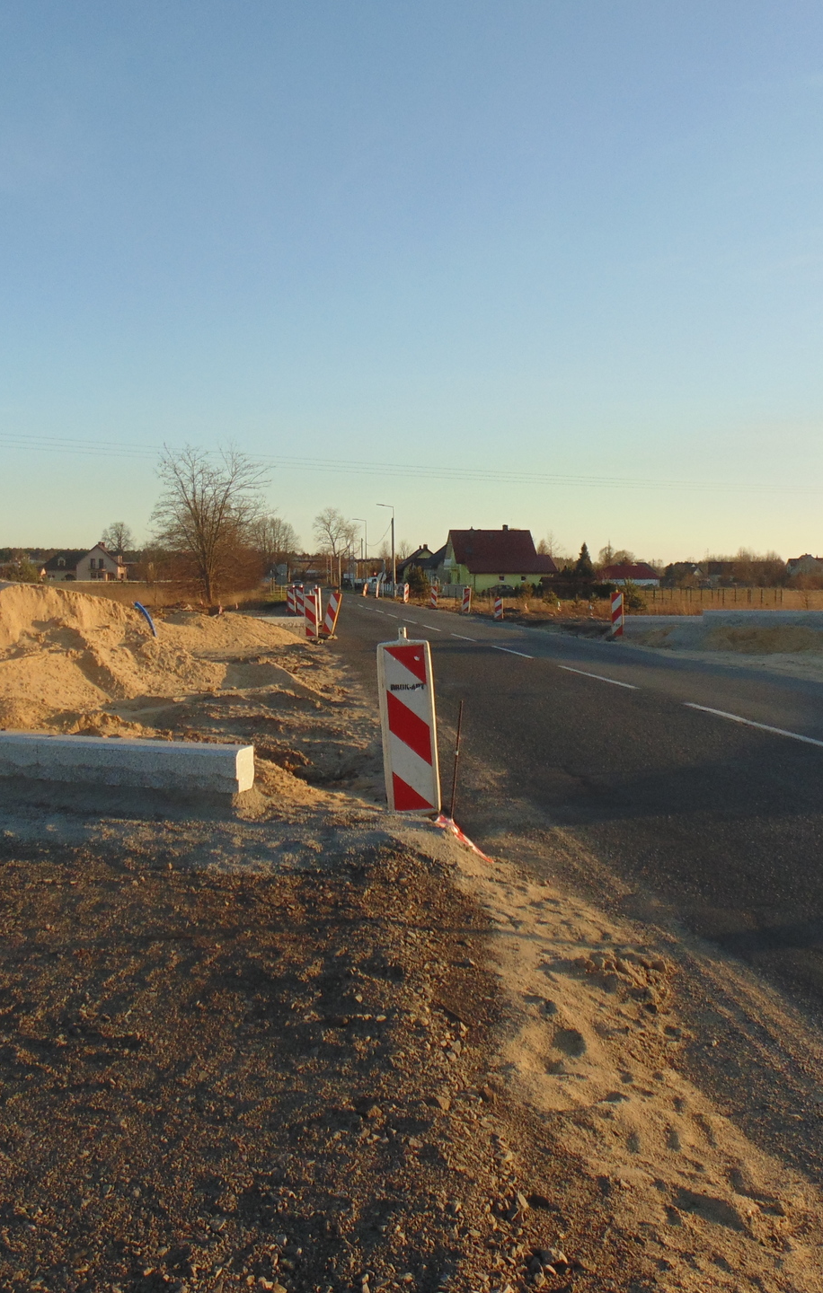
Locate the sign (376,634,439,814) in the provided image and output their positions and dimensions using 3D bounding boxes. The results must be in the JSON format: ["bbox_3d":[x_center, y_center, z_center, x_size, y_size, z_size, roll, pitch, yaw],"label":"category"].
[{"bbox_3d":[-0.021,0.472,6.800,0.310,1.130,0.090,-3,4,7],"label":"sign"}]

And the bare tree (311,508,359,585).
[{"bbox_3d":[-15.627,-20.467,225.000,9.800,15.800,9.500,0,3,0],"label":"bare tree"}]

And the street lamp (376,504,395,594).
[{"bbox_3d":[-2.274,-8.789,100.000,1.650,8.400,0.320,0,3,0],"label":"street lamp"}]

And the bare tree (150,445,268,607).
[{"bbox_3d":[-13.460,-8.031,73.000,7.700,10.800,7.500,0,3,0],"label":"bare tree"}]

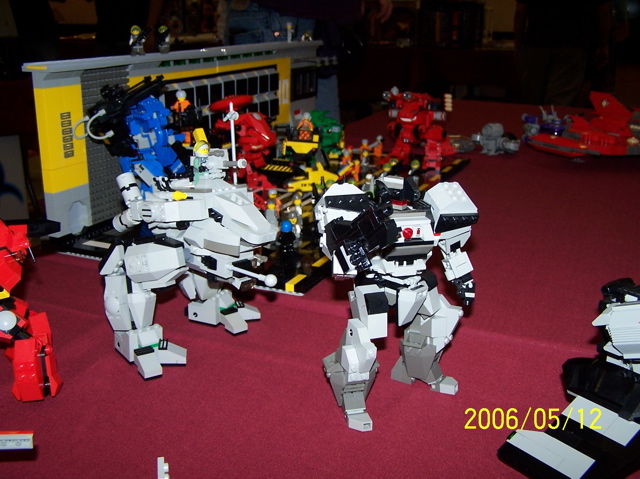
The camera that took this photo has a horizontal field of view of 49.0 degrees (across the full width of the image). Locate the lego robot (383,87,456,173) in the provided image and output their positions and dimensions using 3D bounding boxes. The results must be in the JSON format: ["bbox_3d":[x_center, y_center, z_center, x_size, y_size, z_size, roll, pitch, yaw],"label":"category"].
[{"bbox_3d":[0.194,-0.226,1.391,0.123,0.156,0.108,8,19,20],"label":"lego robot"}]

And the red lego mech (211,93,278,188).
[{"bbox_3d":[-0.112,-0.146,1.109,0.112,0.163,0.118,8,19,20],"label":"red lego mech"}]

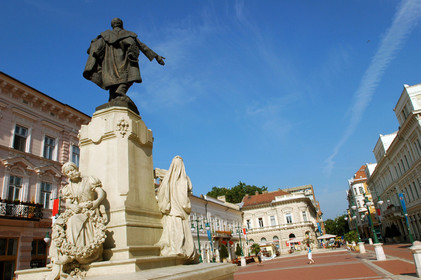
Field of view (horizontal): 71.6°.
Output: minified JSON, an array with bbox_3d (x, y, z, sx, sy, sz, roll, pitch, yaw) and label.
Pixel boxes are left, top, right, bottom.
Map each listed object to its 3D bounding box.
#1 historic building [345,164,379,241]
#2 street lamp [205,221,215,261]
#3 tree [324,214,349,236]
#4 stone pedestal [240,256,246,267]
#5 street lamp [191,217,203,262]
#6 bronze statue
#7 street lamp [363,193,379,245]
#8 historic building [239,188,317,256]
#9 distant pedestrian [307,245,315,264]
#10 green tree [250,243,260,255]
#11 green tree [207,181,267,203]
[{"bbox_3d":[49.992,18.864,87.506,15.000,22.500,15.000,-13,-22,18],"label":"historic building"},{"bbox_3d":[-0.134,13.685,39.000,1.000,5.600,0.900,-13,-22,18],"label":"street lamp"},{"bbox_3d":[53.920,37.016,125.000,11.000,12.500,10.000,-13,-22,18],"label":"tree"},{"bbox_3d":[4.011,14.766,35.500,0.700,1.200,0.700,-13,-22,18],"label":"stone pedestal"},{"bbox_3d":[-1.202,9.290,27.000,1.300,3.900,1.300,-13,-22,18],"label":"street lamp"},{"bbox_3d":[-2.519,-2.122,7.999,2.100,3.150,1.500,-9,-21,7],"label":"bronze statue"},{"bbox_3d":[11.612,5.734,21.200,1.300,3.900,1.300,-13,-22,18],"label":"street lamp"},{"bbox_3d":[17.684,19.639,70.555,17.500,14.500,14.000,-13,-22,18],"label":"historic building"},{"bbox_3d":[8.901,10.174,26.000,0.650,1.660,0.500,-10,-22,11],"label":"distant pedestrian"},{"bbox_3d":[6.162,14.899,40.000,1.500,1.900,1.500,-13,-22,18],"label":"green tree"},{"bbox_3d":[8.983,21.886,87.443,18.000,20.000,16.000,-13,-22,18],"label":"green tree"}]

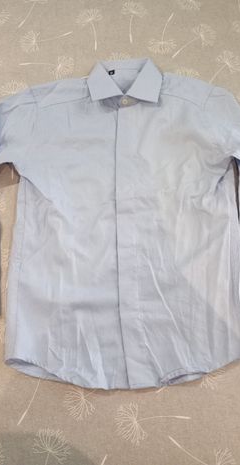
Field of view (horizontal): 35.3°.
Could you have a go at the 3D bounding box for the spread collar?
[{"bbox_3d":[0.011,-0.334,0.839,0.166,0.038,0.112,-2,69,-1],"label":"spread collar"}]

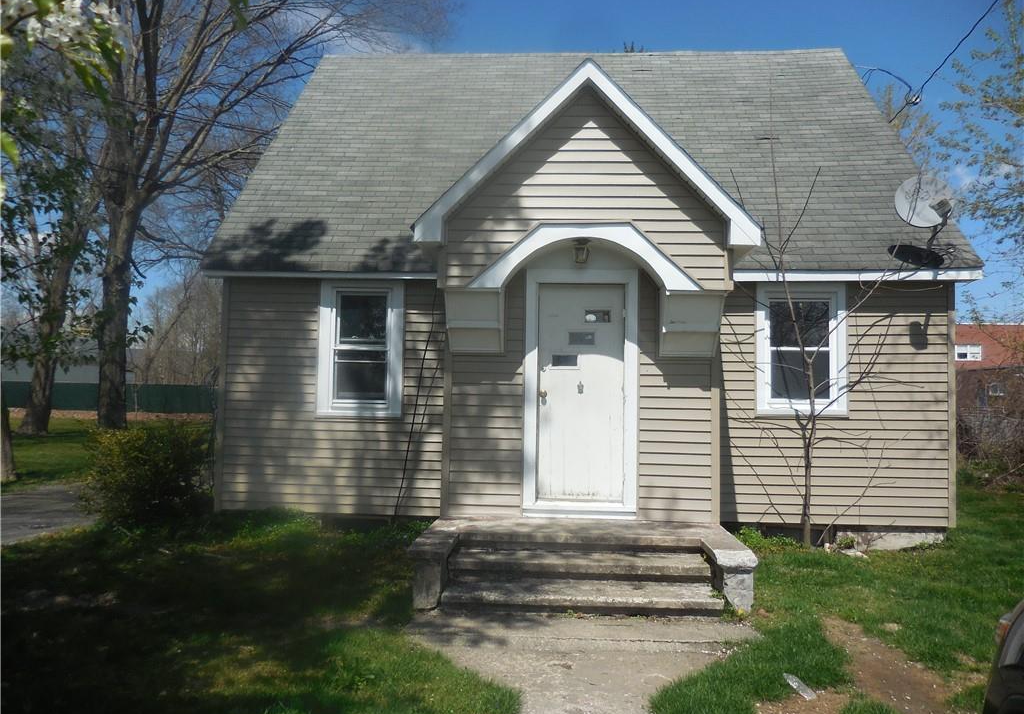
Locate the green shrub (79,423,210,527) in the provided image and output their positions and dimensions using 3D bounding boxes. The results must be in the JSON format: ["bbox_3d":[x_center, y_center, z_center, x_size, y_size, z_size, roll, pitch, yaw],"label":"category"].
[{"bbox_3d":[-4.163,1.312,8.400,1.400,1.120,1.350,1,-3,3],"label":"green shrub"}]

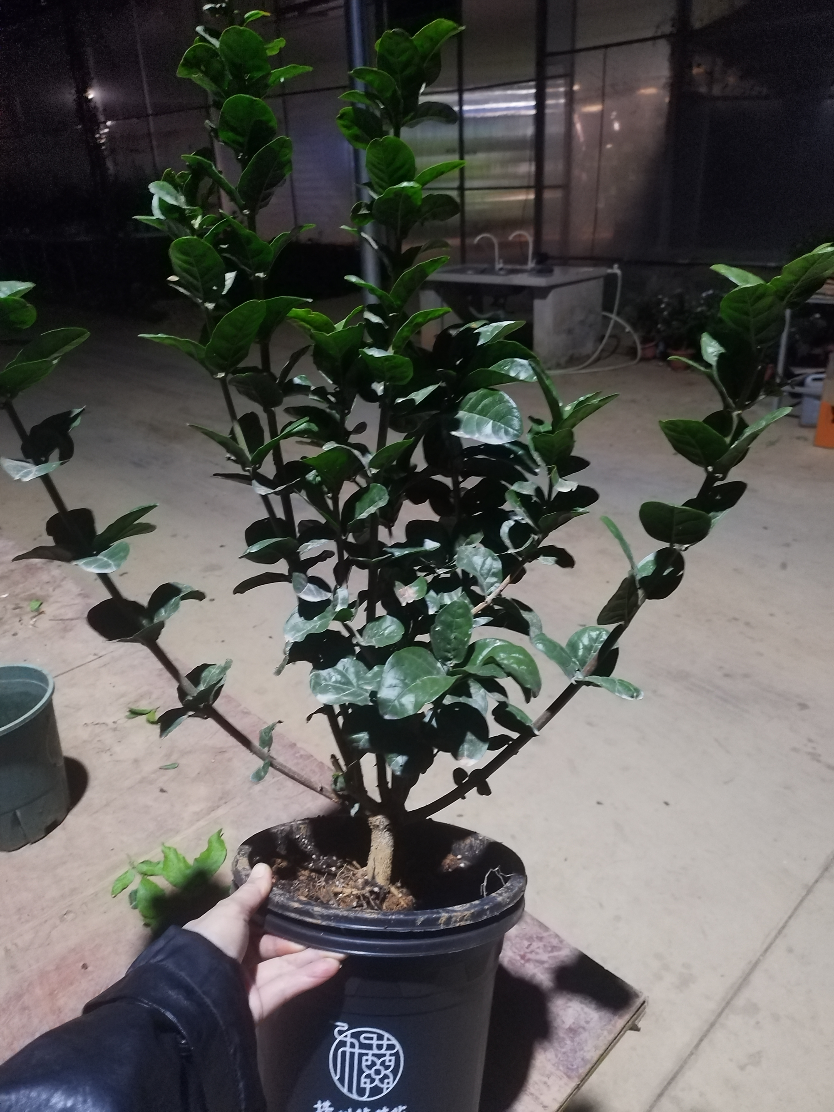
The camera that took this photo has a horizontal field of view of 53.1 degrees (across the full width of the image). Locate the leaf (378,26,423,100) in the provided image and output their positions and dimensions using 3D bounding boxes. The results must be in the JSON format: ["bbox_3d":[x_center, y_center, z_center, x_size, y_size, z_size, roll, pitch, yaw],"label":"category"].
[{"bbox_3d":[-0.013,-0.381,0.650,0.036,0.060,0.014,-5,6,1],"label":"leaf"}]

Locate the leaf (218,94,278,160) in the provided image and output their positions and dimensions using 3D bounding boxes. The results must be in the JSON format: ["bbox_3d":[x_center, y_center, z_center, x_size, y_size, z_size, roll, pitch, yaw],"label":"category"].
[{"bbox_3d":[-0.146,-0.370,0.720,0.048,0.056,0.018,-5,21,1],"label":"leaf"}]

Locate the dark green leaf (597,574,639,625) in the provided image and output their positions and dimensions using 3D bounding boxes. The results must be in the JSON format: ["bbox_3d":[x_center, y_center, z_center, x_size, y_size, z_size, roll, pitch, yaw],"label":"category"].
[{"bbox_3d":[0.158,0.035,0.660,0.028,0.048,0.012,37,17,30],"label":"dark green leaf"}]

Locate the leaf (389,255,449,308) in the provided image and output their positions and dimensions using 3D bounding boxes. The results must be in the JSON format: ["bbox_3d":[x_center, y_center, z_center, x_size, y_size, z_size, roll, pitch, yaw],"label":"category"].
[{"bbox_3d":[0.002,-0.217,0.660,0.014,0.057,0.032,50,6,27],"label":"leaf"}]

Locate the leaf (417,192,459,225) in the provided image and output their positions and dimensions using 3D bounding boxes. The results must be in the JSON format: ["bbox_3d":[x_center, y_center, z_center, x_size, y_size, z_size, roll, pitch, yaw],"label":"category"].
[{"bbox_3d":[0.014,-0.281,0.680,0.048,0.013,0.028,-24,63,-9],"label":"leaf"}]

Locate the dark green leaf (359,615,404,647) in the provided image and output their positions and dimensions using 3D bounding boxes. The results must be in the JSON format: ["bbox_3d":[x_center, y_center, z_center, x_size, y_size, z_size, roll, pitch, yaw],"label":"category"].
[{"bbox_3d":[-0.026,0.055,0.610,0.036,0.011,0.030,-15,44,12],"label":"dark green leaf"}]

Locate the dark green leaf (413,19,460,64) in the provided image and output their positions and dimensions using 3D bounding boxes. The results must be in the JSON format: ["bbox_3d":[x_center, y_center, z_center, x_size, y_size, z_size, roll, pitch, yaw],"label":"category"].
[{"bbox_3d":[0.016,-0.472,0.770,0.056,0.036,0.024,-55,18,-9],"label":"dark green leaf"}]

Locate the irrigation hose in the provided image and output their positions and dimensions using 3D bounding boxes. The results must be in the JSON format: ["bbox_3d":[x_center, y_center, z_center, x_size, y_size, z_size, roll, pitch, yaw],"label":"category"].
[{"bbox_3d":[1.546,-2.044,7.160,0.980,0.780,0.420,-24,32,-39],"label":"irrigation hose"}]

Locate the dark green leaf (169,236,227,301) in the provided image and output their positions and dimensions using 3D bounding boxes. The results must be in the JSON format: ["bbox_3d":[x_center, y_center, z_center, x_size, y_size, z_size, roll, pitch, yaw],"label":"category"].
[{"bbox_3d":[-0.169,-0.221,0.650,0.042,0.056,0.014,-25,9,-3],"label":"dark green leaf"}]

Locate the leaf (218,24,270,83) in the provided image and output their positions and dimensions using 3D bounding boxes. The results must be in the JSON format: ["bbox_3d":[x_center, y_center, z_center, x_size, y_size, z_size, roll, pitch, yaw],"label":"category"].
[{"bbox_3d":[-0.147,-0.427,0.710,0.043,0.052,0.013,0,34,0],"label":"leaf"}]

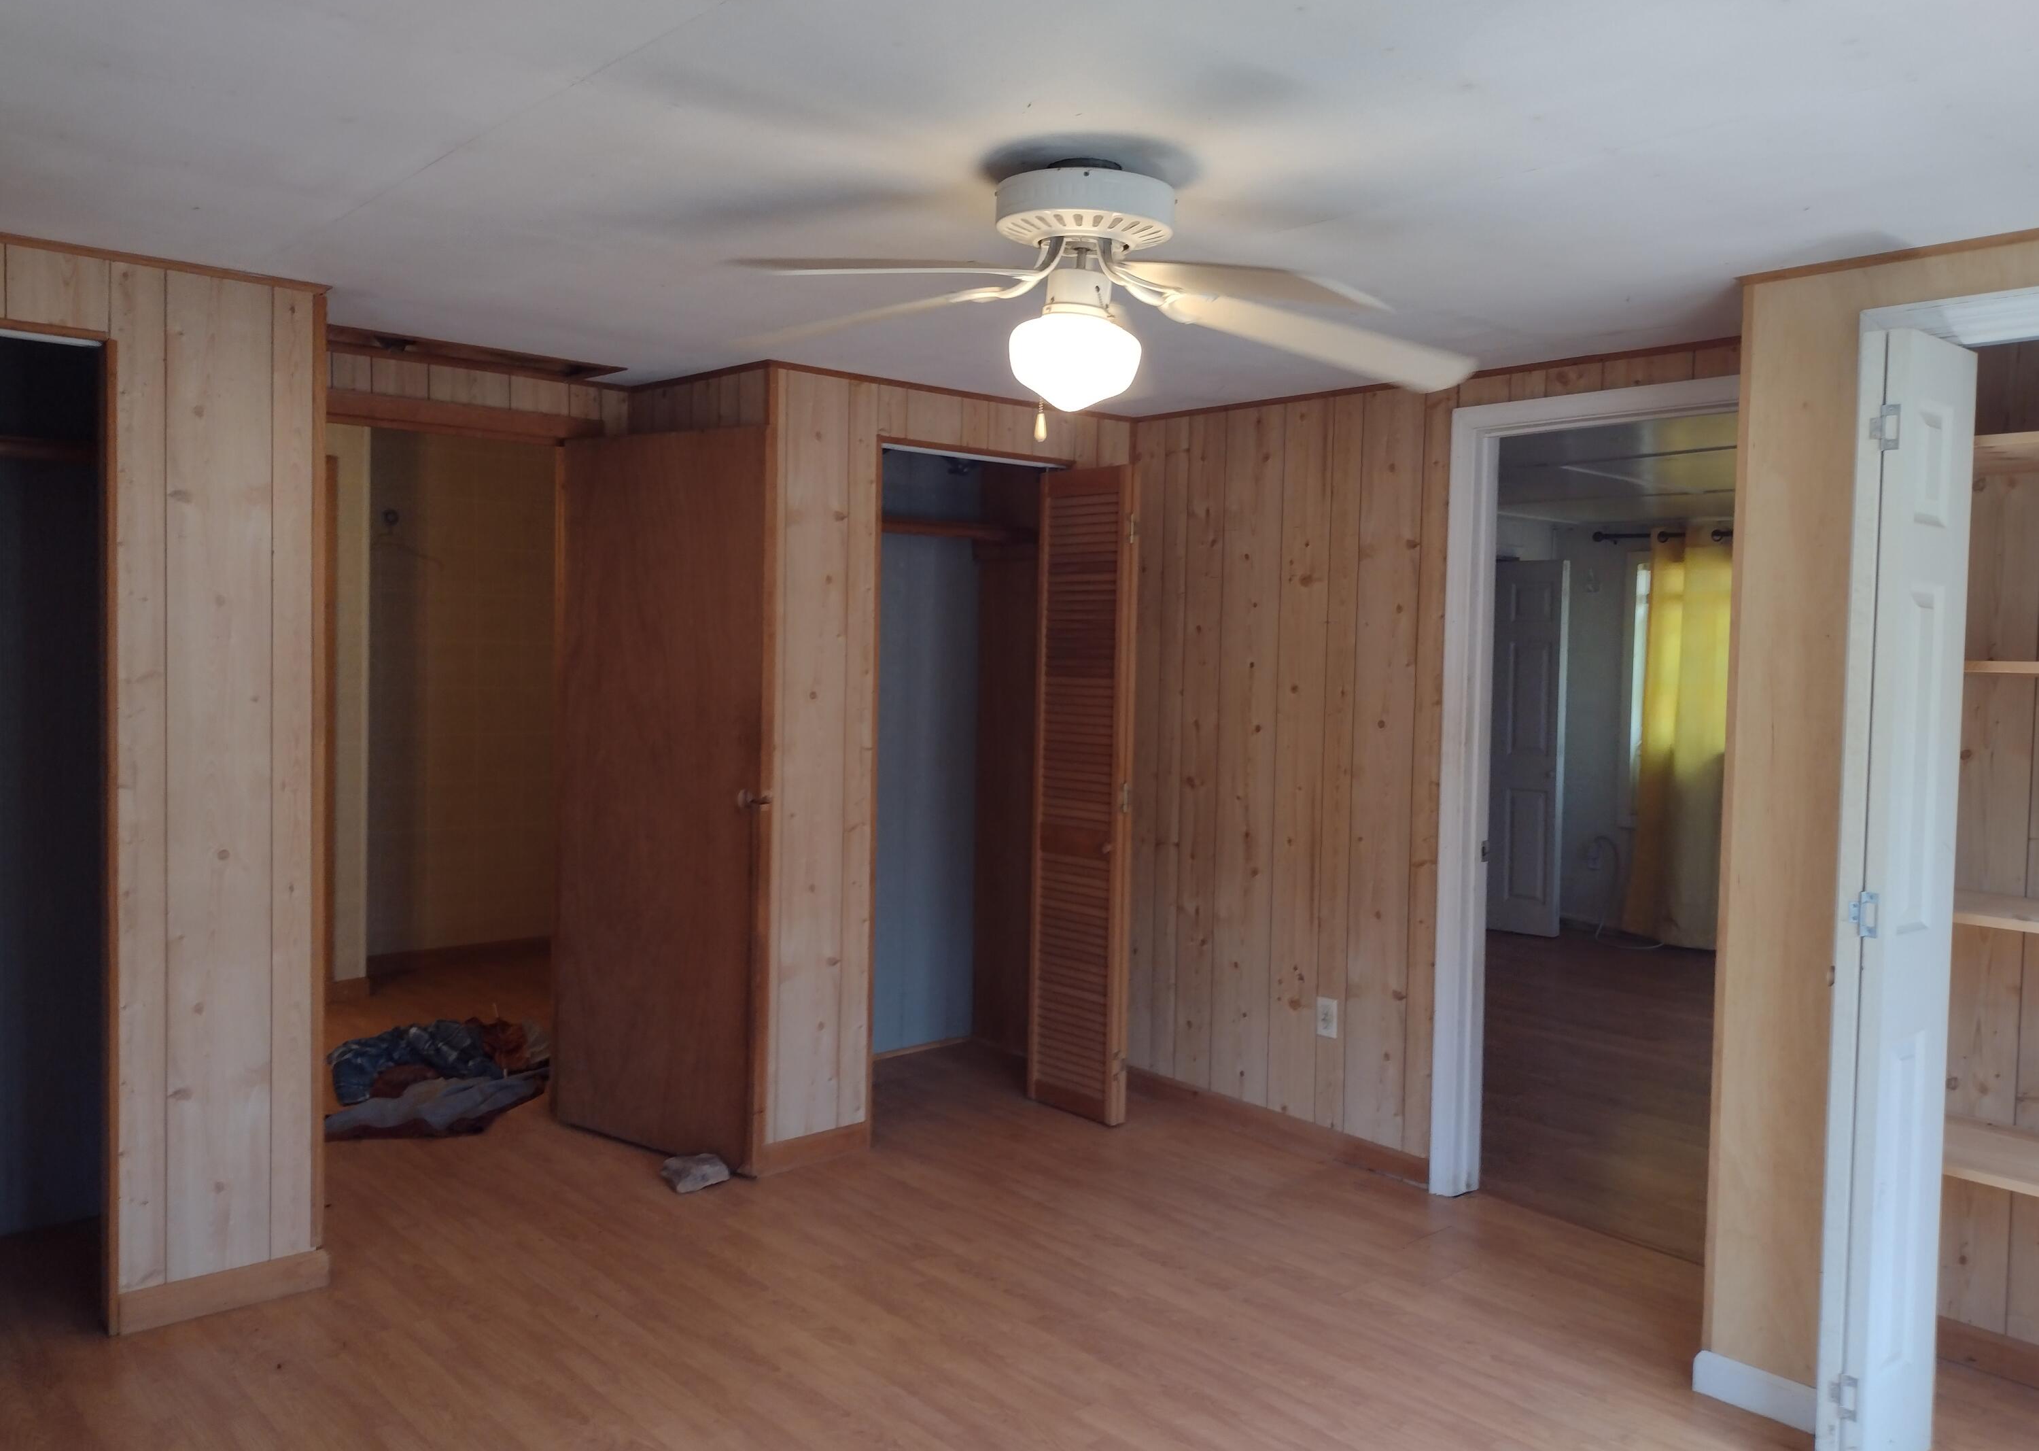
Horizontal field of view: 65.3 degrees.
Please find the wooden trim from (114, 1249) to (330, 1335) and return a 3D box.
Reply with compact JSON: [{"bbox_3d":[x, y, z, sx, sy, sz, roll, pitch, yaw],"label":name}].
[{"bbox_3d":[-1.711,1.214,3.429,0.425,0.087,0.022,-1,3,-41],"label":"wooden trim"}]

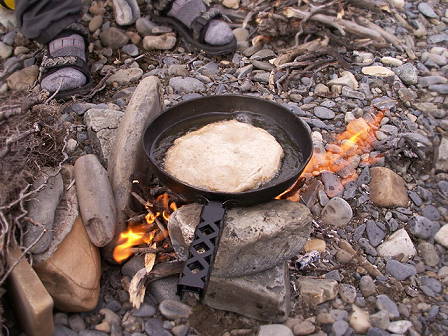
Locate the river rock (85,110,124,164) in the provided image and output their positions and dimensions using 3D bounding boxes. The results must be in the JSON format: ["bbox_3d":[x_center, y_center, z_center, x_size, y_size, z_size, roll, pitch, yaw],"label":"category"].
[{"bbox_3d":[-0.212,-0.067,0.910,0.092,0.082,0.085,0,39,0],"label":"river rock"}]

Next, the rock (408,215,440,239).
[{"bbox_3d":[0.345,0.101,0.779,0.048,0.027,0.036,16,41,17],"label":"rock"}]

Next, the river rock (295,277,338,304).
[{"bbox_3d":[0.135,0.177,0.655,0.058,0.032,0.035,0,39,0],"label":"river rock"}]

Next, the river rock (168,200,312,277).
[{"bbox_3d":[0.026,0.108,0.706,0.205,0.072,0.118,-3,39,-6],"label":"river rock"}]

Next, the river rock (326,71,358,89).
[{"bbox_3d":[0.310,-0.231,1.184,0.078,0.032,0.045,8,39,8],"label":"river rock"}]

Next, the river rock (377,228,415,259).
[{"bbox_3d":[0.282,0.124,0.742,0.062,0.036,0.042,11,40,12],"label":"river rock"}]

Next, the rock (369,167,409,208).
[{"bbox_3d":[0.295,0.035,0.815,0.066,0.055,0.075,0,39,0],"label":"rock"}]

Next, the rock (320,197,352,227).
[{"bbox_3d":[0.199,0.077,0.799,0.053,0.032,0.045,11,40,12],"label":"rock"}]

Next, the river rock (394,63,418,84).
[{"bbox_3d":[0.488,-0.253,1.211,0.056,0.040,0.050,15,41,15],"label":"river rock"}]

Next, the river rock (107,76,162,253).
[{"bbox_3d":[-0.156,-0.030,0.846,0.065,0.105,0.410,0,39,0],"label":"river rock"}]

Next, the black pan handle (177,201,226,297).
[{"bbox_3d":[-0.026,0.102,0.583,0.033,0.024,0.155,6,40,8],"label":"black pan handle"}]

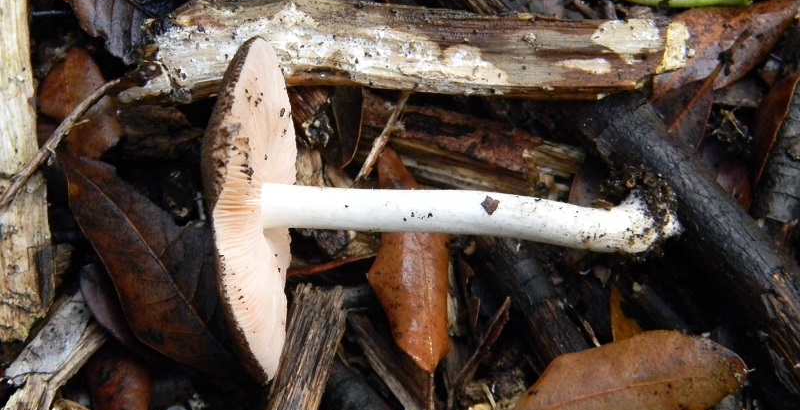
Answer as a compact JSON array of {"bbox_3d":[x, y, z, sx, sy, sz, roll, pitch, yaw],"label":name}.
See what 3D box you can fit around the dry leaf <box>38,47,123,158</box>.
[{"bbox_3d":[-0.082,-0.026,0.492,0.019,0.008,0.029,-18,78,-4],"label":"dry leaf"}]

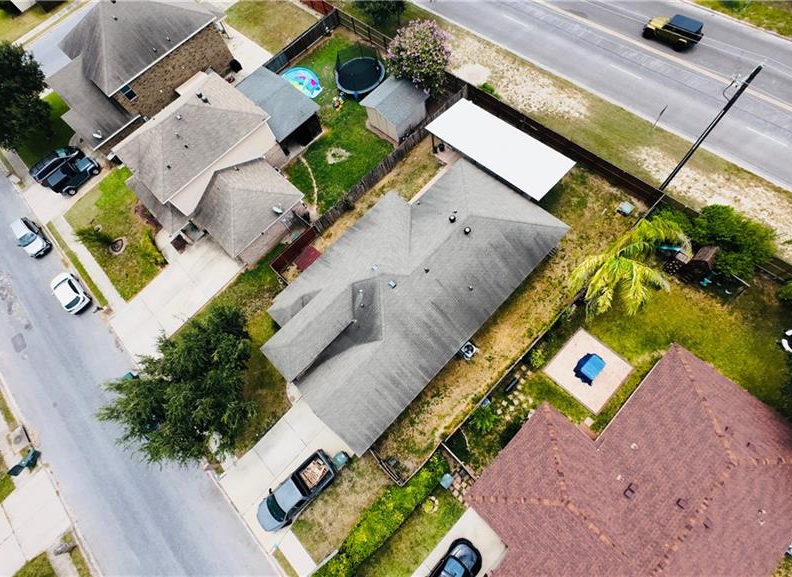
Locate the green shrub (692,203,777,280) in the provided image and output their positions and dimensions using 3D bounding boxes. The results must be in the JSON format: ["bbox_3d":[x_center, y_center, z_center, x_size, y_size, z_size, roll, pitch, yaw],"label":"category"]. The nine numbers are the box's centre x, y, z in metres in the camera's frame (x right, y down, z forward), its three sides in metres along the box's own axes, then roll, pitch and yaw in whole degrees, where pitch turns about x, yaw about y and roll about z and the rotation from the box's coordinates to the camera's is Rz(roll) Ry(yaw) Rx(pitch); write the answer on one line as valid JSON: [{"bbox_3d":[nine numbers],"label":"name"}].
[{"bbox_3d":[21.637,-3.042,20.938,4.400,3.000,4.100,-2,70,7],"label":"green shrub"}]

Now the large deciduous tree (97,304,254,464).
[{"bbox_3d":[-13.637,5.951,21.207,9.500,6.900,9.500,-2,71,6],"label":"large deciduous tree"}]

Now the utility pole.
[{"bbox_3d":[18.128,-8.310,19.705,0.600,9.600,0.450,41,80,19],"label":"utility pole"}]

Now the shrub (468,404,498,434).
[{"bbox_3d":[5.386,8.060,19.998,1.650,1.300,1.650,-2,70,7],"label":"shrub"}]

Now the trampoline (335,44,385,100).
[{"bbox_3d":[-3.085,-18.783,28.540,4.100,2.200,4.100,-2,70,7],"label":"trampoline"}]

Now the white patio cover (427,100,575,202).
[{"bbox_3d":[7.979,-10.674,26.485,10.800,2.700,4.250,42,81,18],"label":"white patio cover"}]

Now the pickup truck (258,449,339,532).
[{"bbox_3d":[-6.390,13.155,21.118,5.150,1.700,1.880,-42,71,-8],"label":"pickup truck"}]

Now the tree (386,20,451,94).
[{"bbox_3d":[1.954,-19.996,29.006,5.600,5.400,5.600,-2,71,6],"label":"tree"}]

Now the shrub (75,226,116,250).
[{"bbox_3d":[-26.214,-4.377,28.455,1.700,2.900,1.700,42,81,18],"label":"shrub"}]

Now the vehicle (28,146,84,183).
[{"bbox_3d":[-34.193,-12.464,32.896,1.850,1.650,4.500,42,81,18],"label":"vehicle"}]

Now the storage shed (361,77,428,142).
[{"bbox_3d":[-0.004,-16.069,29.148,4.450,3.050,4.300,42,81,18],"label":"storage shed"}]

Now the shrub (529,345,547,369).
[{"bbox_3d":[9.484,4.602,21.890,1.350,1.100,1.350,-2,71,6],"label":"shrub"}]

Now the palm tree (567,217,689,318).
[{"bbox_3d":[13.269,-0.894,19.829,6.100,5.700,6.100,-2,70,7],"label":"palm tree"}]

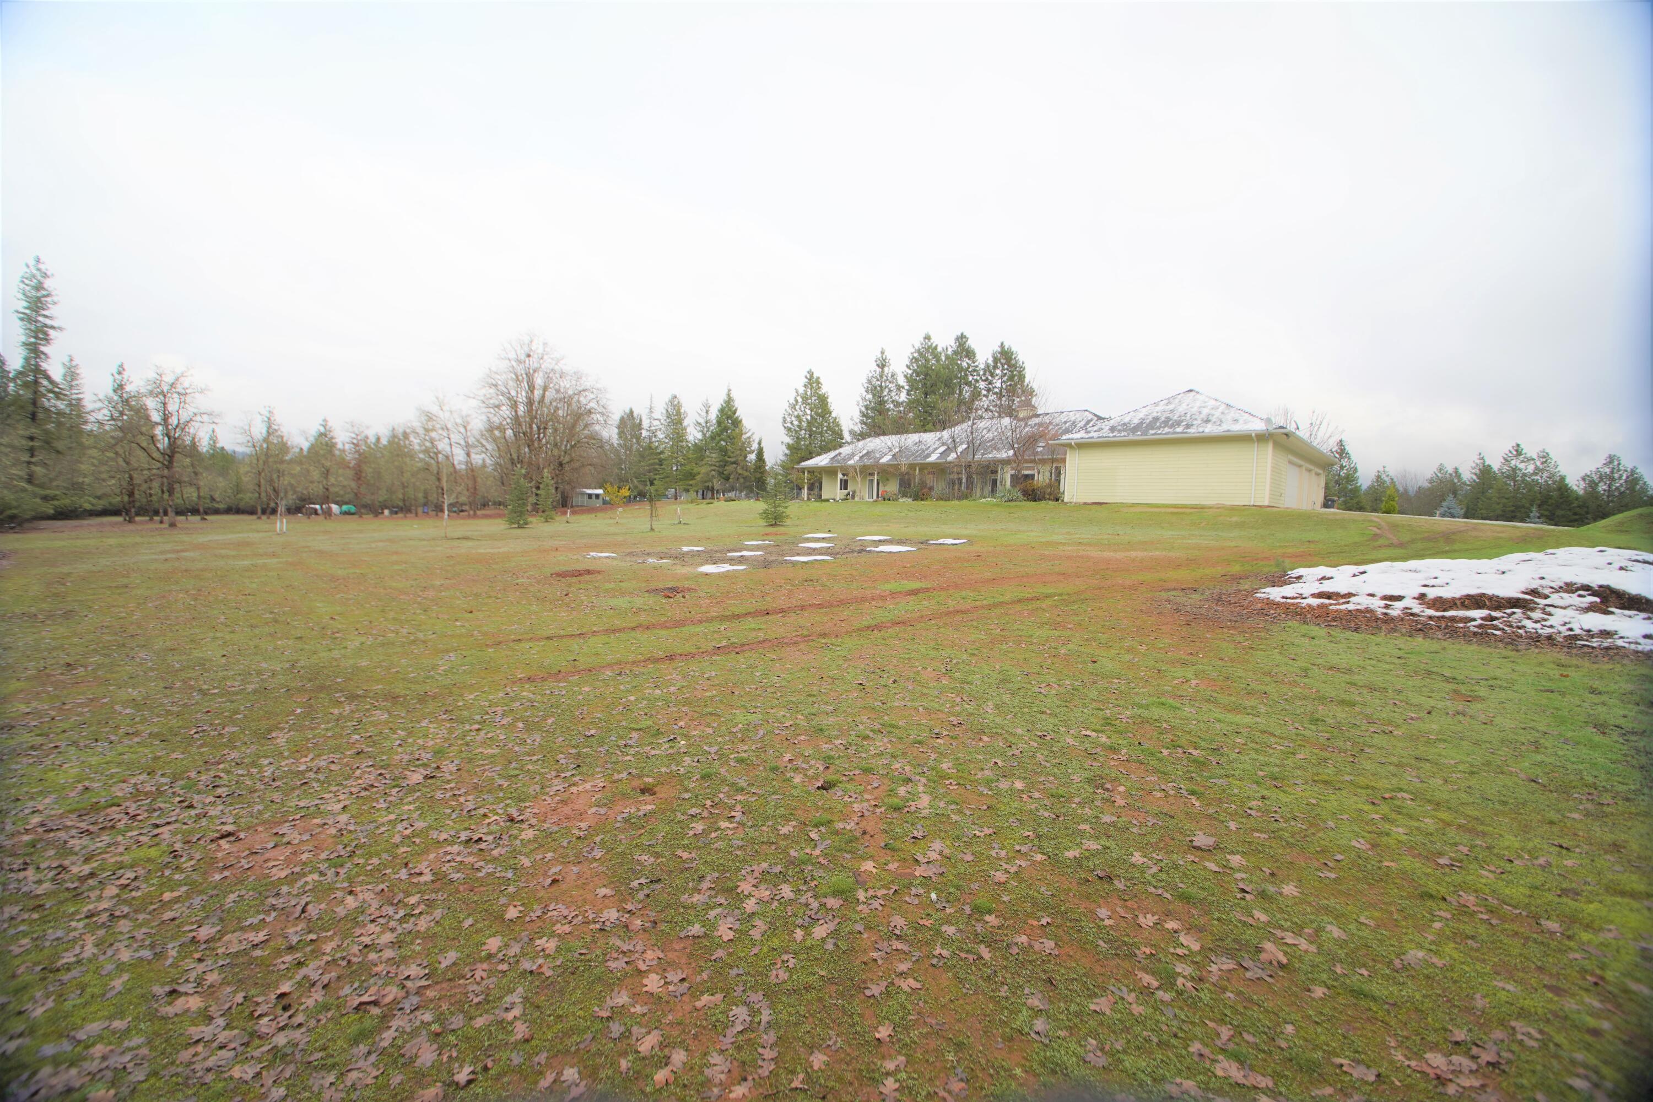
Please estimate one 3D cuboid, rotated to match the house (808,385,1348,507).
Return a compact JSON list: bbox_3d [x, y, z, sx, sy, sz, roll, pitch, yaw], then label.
[{"bbox_3d":[13.774,-7.648,48.748,41.690,7.620,23.180,6,6,45],"label":"house"}]

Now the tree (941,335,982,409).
[{"bbox_3d":[15.454,-15.454,69.000,5.400,19.560,5.400,1,4,0],"label":"tree"}]

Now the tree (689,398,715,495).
[{"bbox_3d":[-15.293,-12.811,74.000,3.600,12.170,3.600,1,4,0],"label":"tree"}]

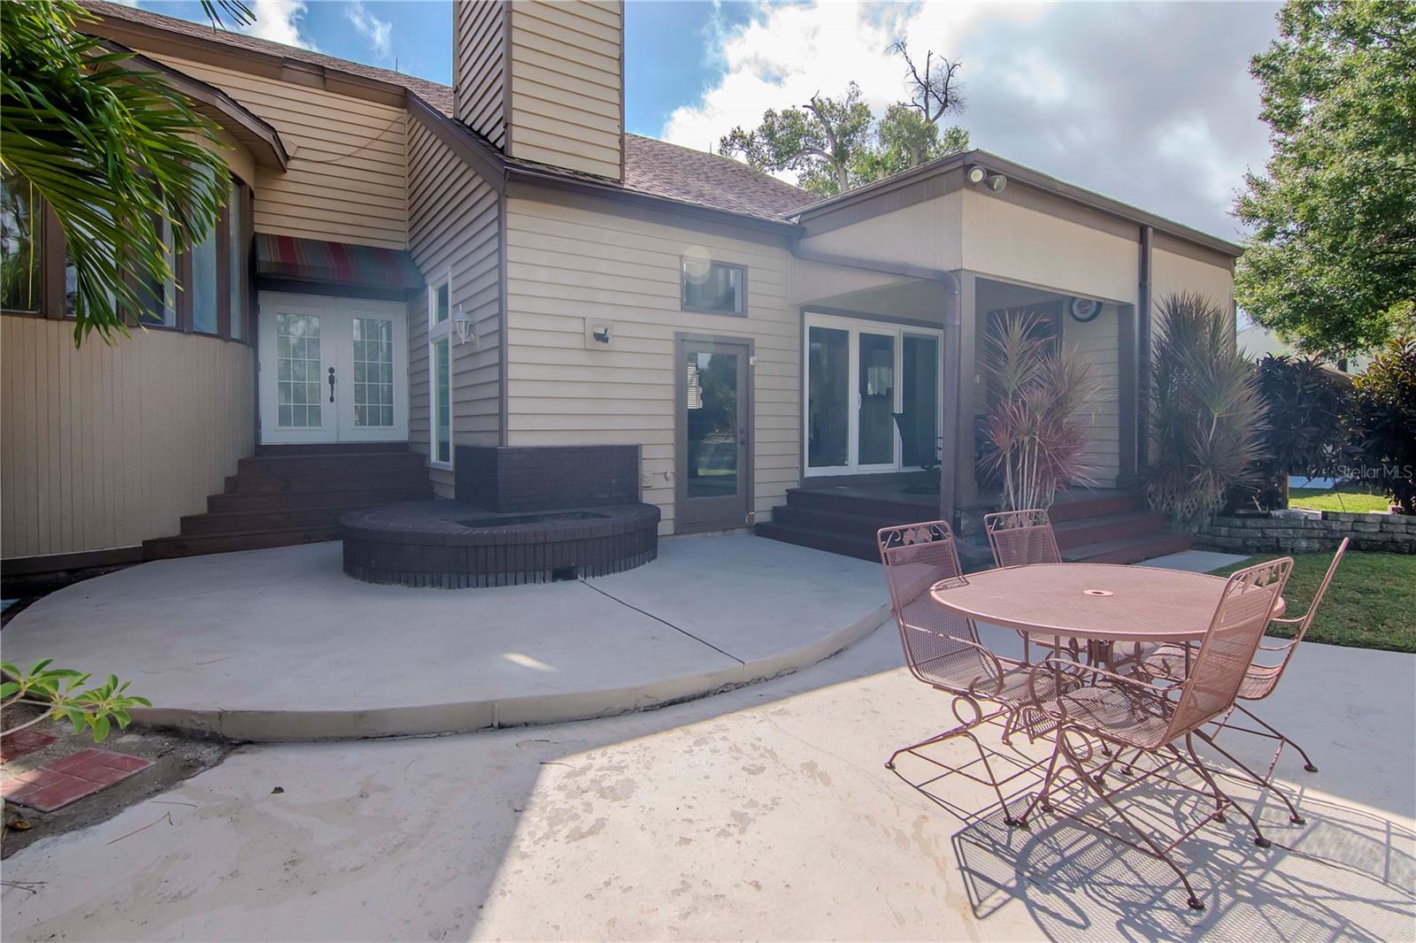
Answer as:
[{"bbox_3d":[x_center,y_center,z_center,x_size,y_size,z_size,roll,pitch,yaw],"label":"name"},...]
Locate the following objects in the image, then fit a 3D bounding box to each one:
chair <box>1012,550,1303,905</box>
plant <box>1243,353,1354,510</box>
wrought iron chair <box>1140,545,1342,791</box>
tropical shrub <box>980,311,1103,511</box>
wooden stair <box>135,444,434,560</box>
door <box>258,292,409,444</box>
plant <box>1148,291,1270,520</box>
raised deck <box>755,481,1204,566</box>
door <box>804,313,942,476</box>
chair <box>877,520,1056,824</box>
[{"bbox_3d":[1.438,0.721,2.039,0.580,0.940,0.640,-3,5,-32],"label":"chair"},{"bbox_3d":[7.200,-0.494,7.700,1.300,1.850,1.200,3,5,43],"label":"plant"},{"bbox_3d":[2.011,0.691,2.410,0.580,0.940,0.640,-4,5,-42],"label":"wrought iron chair"},{"bbox_3d":[2.830,-0.380,5.316,0.980,1.920,0.950,2,4,28],"label":"tropical shrub"},{"bbox_3d":[-4.843,0.191,7.581,2.650,1.000,2.200,-3,5,-32],"label":"wooden stair"},{"bbox_3d":[-5.220,-1.436,8.880,1.820,2.060,0.120,-3,5,-32],"label":"door"},{"bbox_3d":[5.500,-0.690,6.950,1.200,2.480,1.150,3,5,38],"label":"plant"},{"bbox_3d":[2.669,0.476,7.049,3.700,0.500,3.400,-3,5,-32],"label":"raised deck"},{"bbox_3d":[2.350,-1.020,8.650,2.450,2.080,0.140,-3,5,-32],"label":"door"},{"bbox_3d":[1.046,0.700,2.437,0.580,0.940,0.640,-3,5,-37],"label":"chair"}]

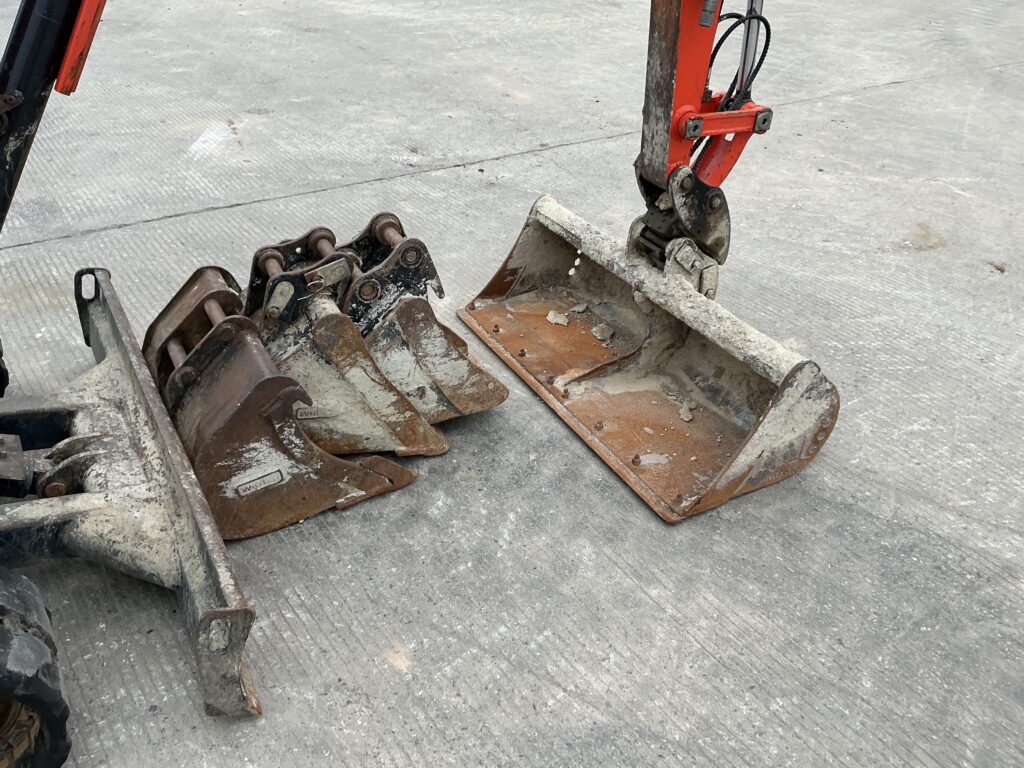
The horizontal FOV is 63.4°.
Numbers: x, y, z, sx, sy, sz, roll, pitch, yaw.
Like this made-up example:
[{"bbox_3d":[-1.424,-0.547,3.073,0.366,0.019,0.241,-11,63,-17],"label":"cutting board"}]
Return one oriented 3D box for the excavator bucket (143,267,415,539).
[{"bbox_3d":[-0.642,-0.012,2.217,0.595,0.525,0.565,-15,38,-27],"label":"excavator bucket"}]

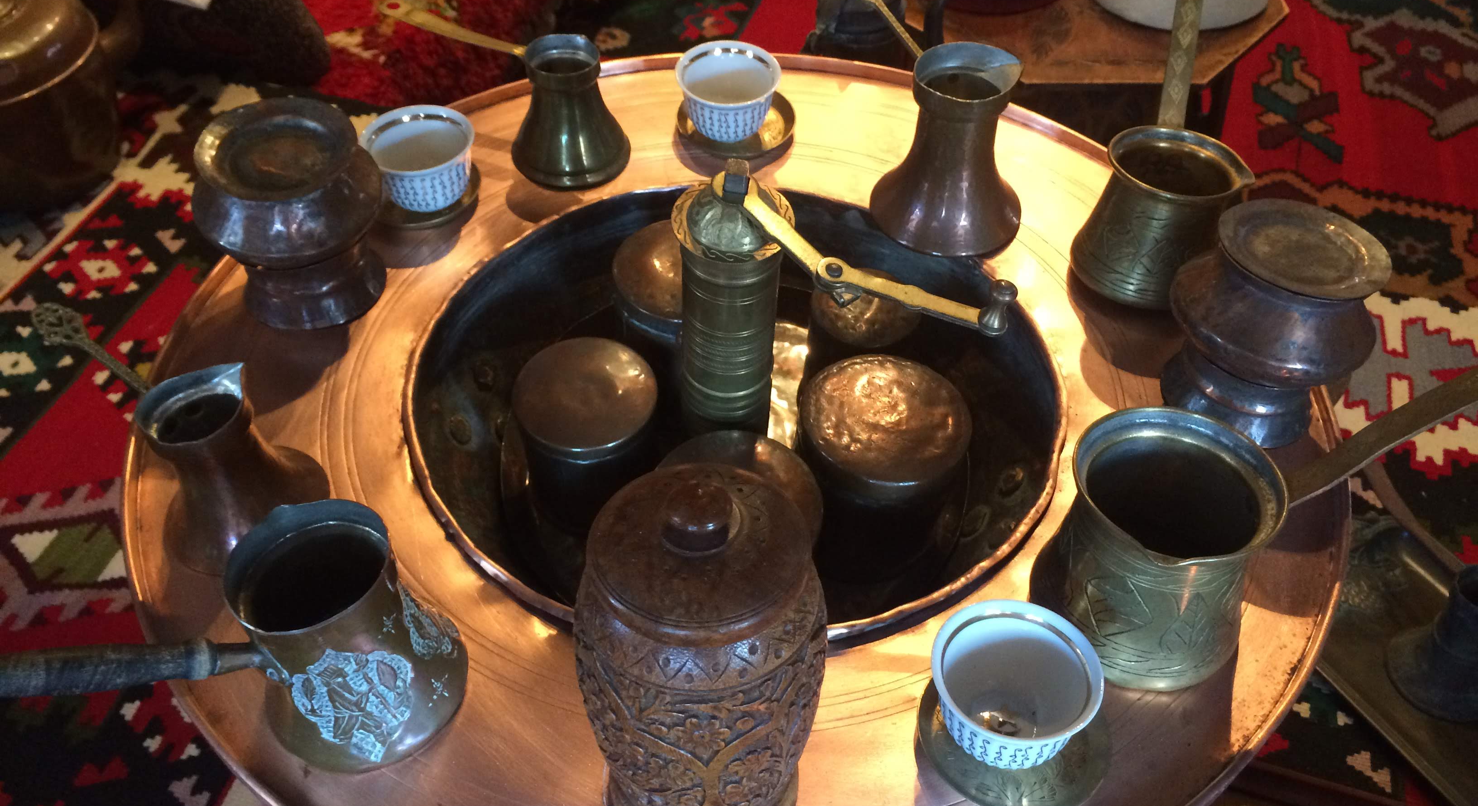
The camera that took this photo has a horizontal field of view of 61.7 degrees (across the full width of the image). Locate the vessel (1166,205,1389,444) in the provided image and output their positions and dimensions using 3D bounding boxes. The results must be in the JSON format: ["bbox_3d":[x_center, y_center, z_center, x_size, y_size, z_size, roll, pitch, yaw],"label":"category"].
[{"bbox_3d":[0.259,-0.037,0.608,0.099,0.097,0.099,0,47,0],"label":"vessel"}]

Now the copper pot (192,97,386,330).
[{"bbox_3d":[-0.240,-0.101,0.668,0.103,0.092,0.103,0,47,0],"label":"copper pot"}]

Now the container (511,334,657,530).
[{"bbox_3d":[-0.078,0.019,0.649,0.075,0.077,0.075,0,47,0],"label":"container"}]

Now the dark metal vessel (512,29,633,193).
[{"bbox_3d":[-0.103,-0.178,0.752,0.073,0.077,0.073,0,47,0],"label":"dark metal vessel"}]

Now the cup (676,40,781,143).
[{"bbox_3d":[-0.006,-0.190,0.780,0.065,0.044,0.065,0,47,0],"label":"cup"}]

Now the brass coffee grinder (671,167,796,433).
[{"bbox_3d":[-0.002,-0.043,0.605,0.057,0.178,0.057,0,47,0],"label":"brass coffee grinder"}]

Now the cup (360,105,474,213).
[{"bbox_3d":[-0.186,-0.138,0.731,0.065,0.044,0.065,0,47,0],"label":"cup"}]

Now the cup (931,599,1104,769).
[{"bbox_3d":[0.107,0.117,0.492,0.065,0.044,0.065,0,47,0],"label":"cup"}]

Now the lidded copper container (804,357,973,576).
[{"bbox_3d":[0.070,0.035,0.629,0.084,0.085,0.084,0,47,0],"label":"lidded copper container"}]

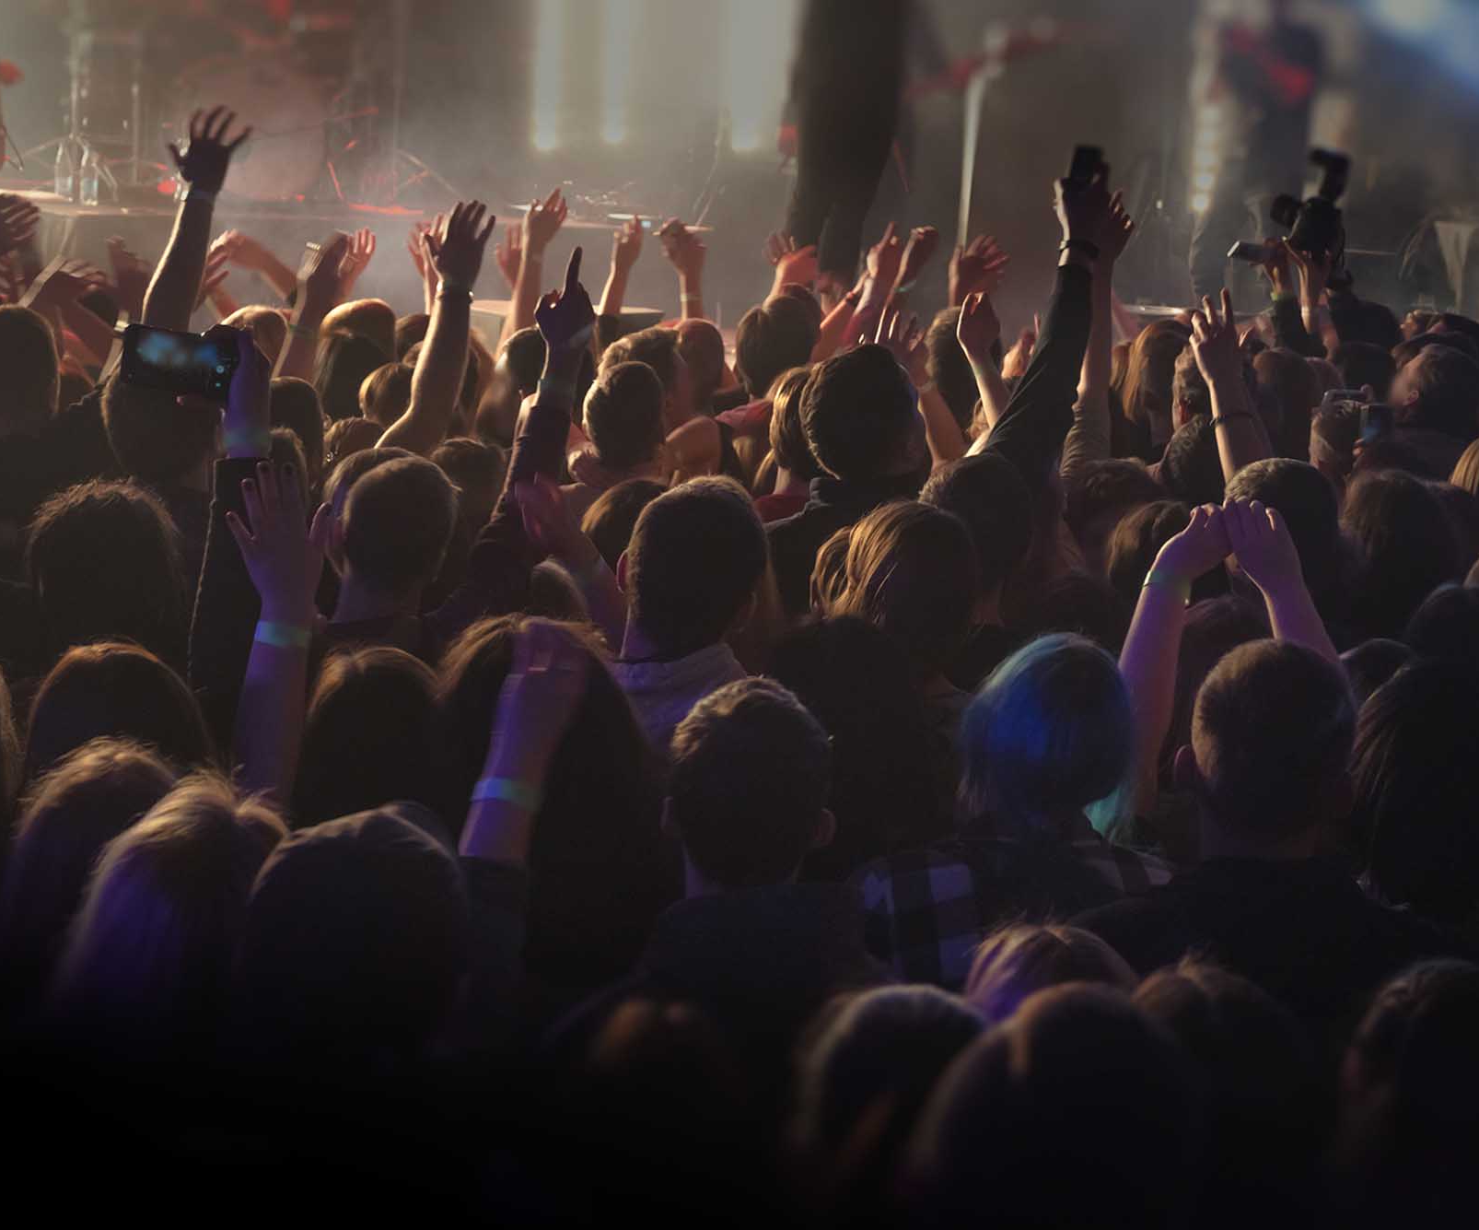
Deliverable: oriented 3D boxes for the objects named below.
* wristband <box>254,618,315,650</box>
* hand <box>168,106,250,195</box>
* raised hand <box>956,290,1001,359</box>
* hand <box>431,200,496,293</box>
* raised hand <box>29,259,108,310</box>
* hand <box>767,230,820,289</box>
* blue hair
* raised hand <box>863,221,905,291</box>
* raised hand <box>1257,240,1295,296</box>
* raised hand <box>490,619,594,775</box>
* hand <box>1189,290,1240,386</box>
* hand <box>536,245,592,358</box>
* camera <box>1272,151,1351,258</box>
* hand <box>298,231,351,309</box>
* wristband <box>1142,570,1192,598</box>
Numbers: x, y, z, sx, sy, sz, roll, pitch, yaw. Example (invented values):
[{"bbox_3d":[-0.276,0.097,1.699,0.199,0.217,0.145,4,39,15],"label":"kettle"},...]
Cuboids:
[{"bbox_3d":[-0.538,0.022,3.500,0.062,0.025,0.050,7,9,-1],"label":"wristband"},{"bbox_3d":[-1.000,-0.876,5.600,0.150,0.165,0.075,5,3,0],"label":"hand"},{"bbox_3d":[0.483,-0.586,6.000,0.088,0.138,0.075,-3,-1,0],"label":"raised hand"},{"bbox_3d":[-0.529,-0.708,5.700,0.115,0.180,0.070,6,10,-1],"label":"hand"},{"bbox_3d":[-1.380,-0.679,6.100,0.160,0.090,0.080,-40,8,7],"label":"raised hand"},{"bbox_3d":[0.152,-1.030,8.600,0.140,0.165,0.090,5,-1,-1],"label":"hand"},{"bbox_3d":[0.367,0.144,3.550,0.205,0.235,0.225,1,11,5],"label":"blue hair"},{"bbox_3d":[0.385,-0.960,7.900,0.075,0.175,0.070,18,-1,-3],"label":"raised hand"},{"bbox_3d":[1.264,-0.818,7.000,0.088,0.130,0.085,0,11,0],"label":"raised hand"},{"bbox_3d":[-0.190,0.078,2.850,0.080,0.145,0.075,15,-6,-2],"label":"raised hand"},{"bbox_3d":[0.865,-0.503,5.400,0.090,0.175,0.070,-5,11,1],"label":"hand"},{"bbox_3d":[-0.266,-0.474,4.500,0.085,0.170,0.075,6,6,0],"label":"hand"},{"bbox_3d":[1.403,-1.011,7.300,0.140,0.250,0.165,3,13,-46],"label":"camera"},{"bbox_3d":[-0.853,-0.710,6.100,0.090,0.160,0.080,25,10,14],"label":"hand"},{"bbox_3d":[0.540,-0.039,3.750,0.060,0.024,0.050,23,-6,5],"label":"wristband"}]

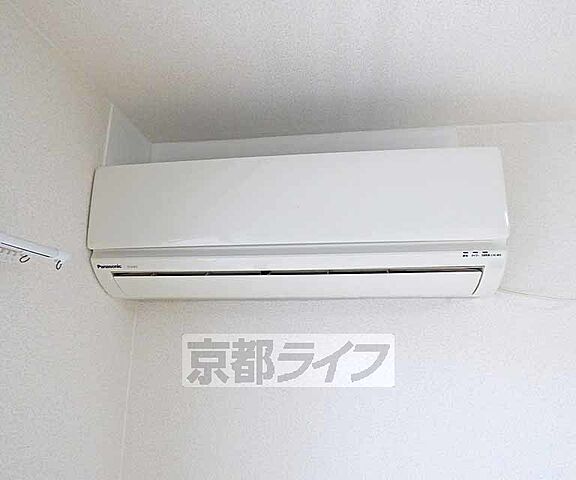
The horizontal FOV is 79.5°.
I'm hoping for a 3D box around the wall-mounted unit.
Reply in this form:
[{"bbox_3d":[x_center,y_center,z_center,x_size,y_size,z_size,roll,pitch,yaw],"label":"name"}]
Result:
[{"bbox_3d":[0.008,-0.011,0.758,0.800,0.272,0.215,-1,-13,6],"label":"wall-mounted unit"}]

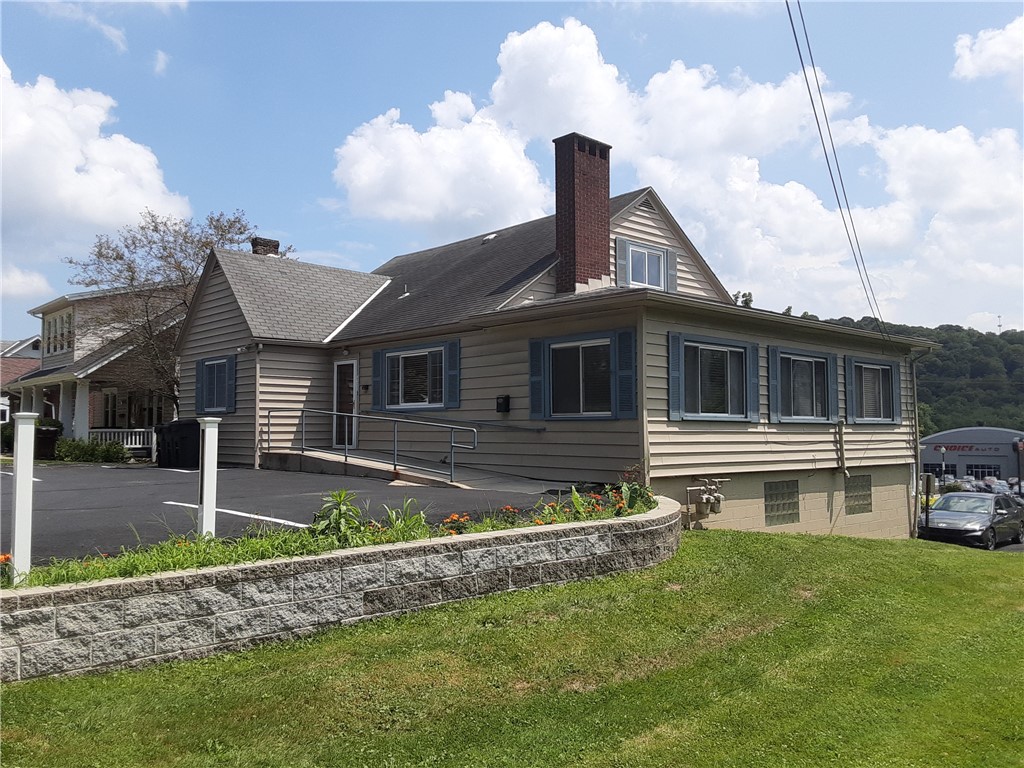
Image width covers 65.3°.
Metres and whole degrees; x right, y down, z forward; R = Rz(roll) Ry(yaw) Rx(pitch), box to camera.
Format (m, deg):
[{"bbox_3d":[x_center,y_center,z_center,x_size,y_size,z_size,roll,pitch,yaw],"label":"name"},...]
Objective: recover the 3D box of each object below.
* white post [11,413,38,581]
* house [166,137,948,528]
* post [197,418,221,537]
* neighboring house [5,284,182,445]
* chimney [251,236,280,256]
[{"bbox_3d":[-3.413,0.807,5.564,0.135,1.210,0.135,3,-5,-42],"label":"white post"},{"bbox_3d":[0.461,-0.439,20.785,12.900,8.330,15.300,3,-5,-42],"label":"house"},{"bbox_3d":[-2.462,0.841,6.467,0.135,1.130,0.135,3,-5,-42],"label":"post"},{"bbox_3d":[-13.730,-0.680,35.957,13.292,7.619,10.694,3,-5,-43],"label":"neighboring house"},{"bbox_3d":[-6.659,-3.574,21.539,0.620,0.582,0.420,3,-5,-42],"label":"chimney"}]

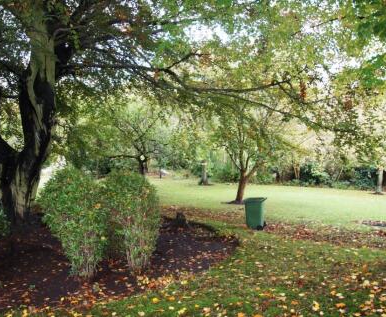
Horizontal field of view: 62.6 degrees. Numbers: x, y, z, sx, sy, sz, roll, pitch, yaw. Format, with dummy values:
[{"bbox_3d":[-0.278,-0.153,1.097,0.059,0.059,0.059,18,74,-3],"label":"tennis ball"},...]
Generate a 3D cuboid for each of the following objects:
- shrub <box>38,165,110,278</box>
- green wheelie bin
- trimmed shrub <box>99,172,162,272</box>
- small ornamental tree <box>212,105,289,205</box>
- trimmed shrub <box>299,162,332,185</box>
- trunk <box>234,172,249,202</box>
[{"bbox_3d":[-2.129,1.104,5.650,1.150,1.880,1.150,0,-2,0],"label":"shrub"},{"bbox_3d":[2.098,1.863,10.650,0.680,1.070,0.560,-1,-2,26],"label":"green wheelie bin"},{"bbox_3d":[-1.143,1.134,5.800,1.050,1.820,1.050,0,-2,0],"label":"trimmed shrub"},{"bbox_3d":[3.354,-0.233,18.500,4.200,5.700,3.900,0,-2,0],"label":"small ornamental tree"},{"bbox_3d":[13.517,1.545,35.000,3.500,2.700,2.600,0,-2,0],"label":"trimmed shrub"},{"bbox_3d":[2.858,1.674,18.500,0.800,1.950,0.500,0,-2,0],"label":"trunk"}]

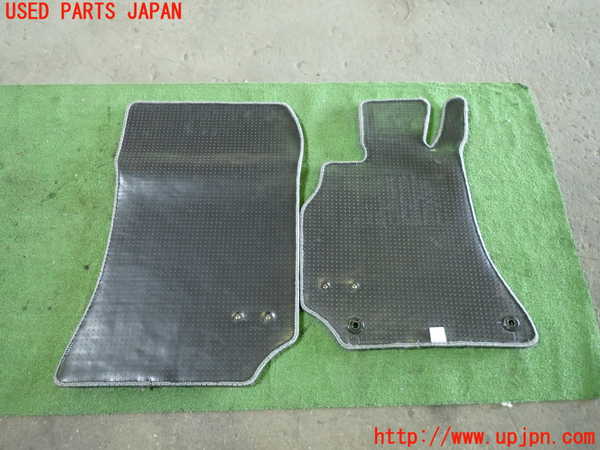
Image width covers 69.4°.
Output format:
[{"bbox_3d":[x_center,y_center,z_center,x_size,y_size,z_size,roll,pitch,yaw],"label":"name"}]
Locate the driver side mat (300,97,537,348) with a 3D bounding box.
[{"bbox_3d":[0.271,-0.052,1.106,0.533,0.025,0.717,1,66,0],"label":"driver side mat"}]

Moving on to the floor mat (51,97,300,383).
[{"bbox_3d":[-0.260,-0.008,1.081,0.533,0.027,0.769,0,66,0],"label":"floor mat"}]

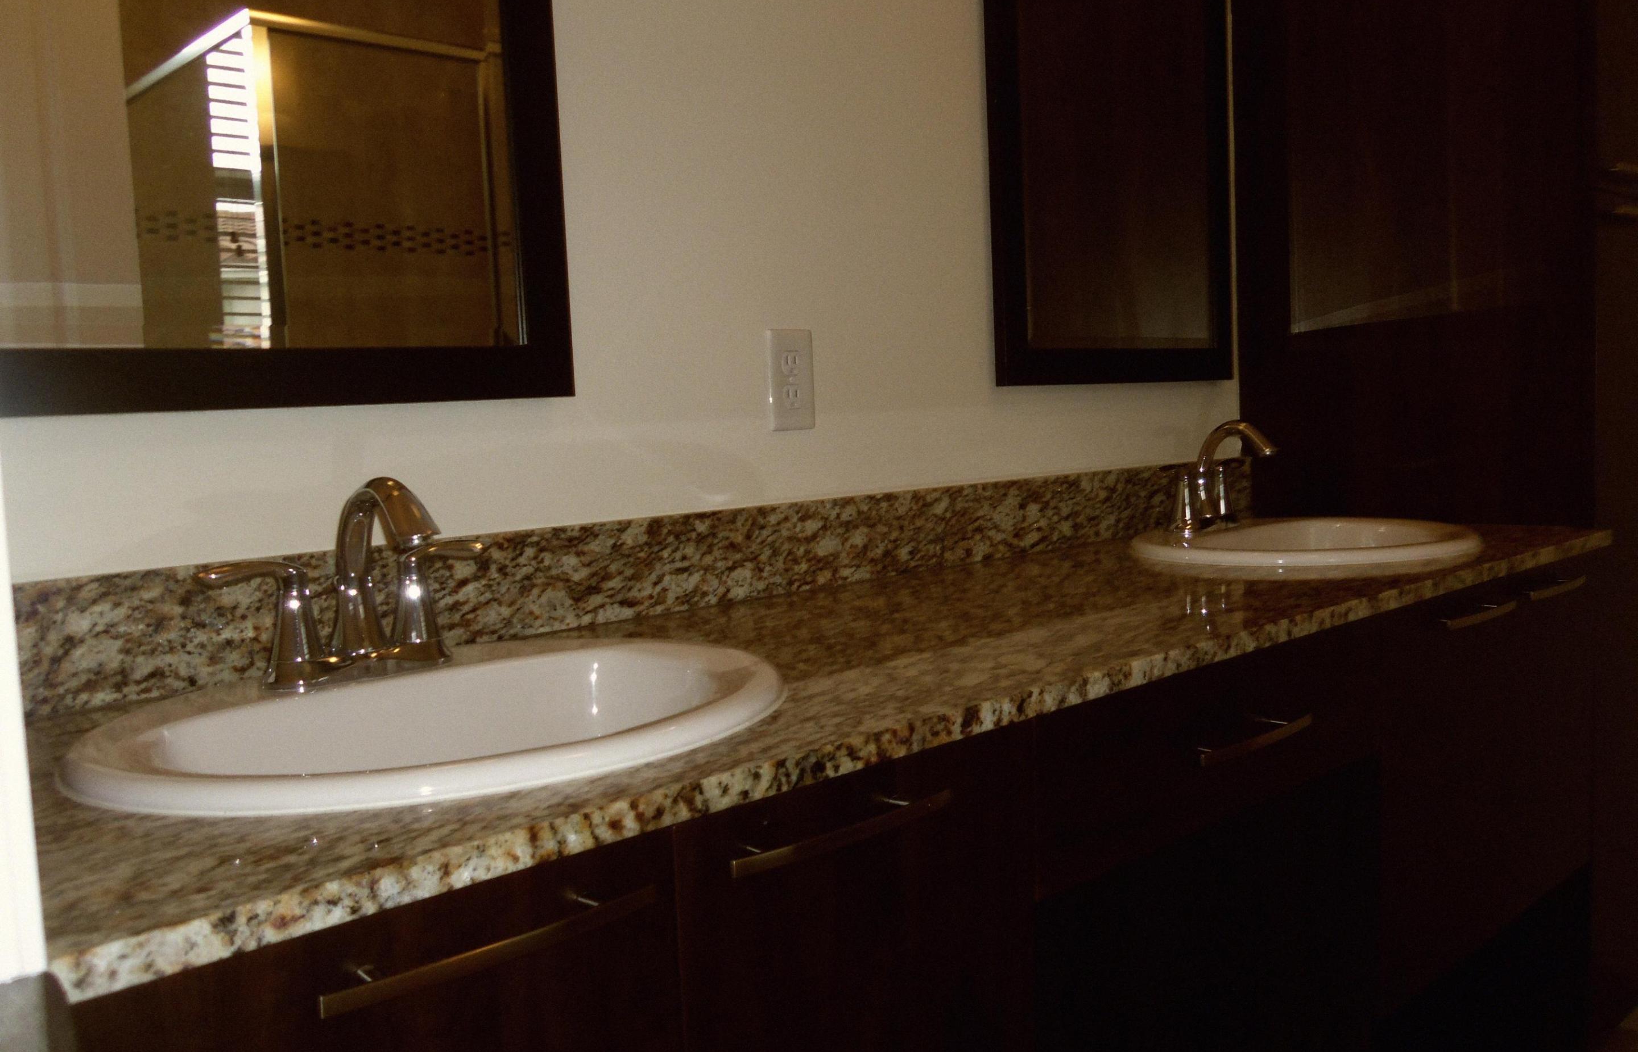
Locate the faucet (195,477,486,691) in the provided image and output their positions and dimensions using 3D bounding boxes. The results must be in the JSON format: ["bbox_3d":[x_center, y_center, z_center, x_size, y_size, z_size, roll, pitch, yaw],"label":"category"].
[{"bbox_3d":[-0.339,0.040,1.023,0.235,0.157,0.160,-7,6,-42],"label":"faucet"}]

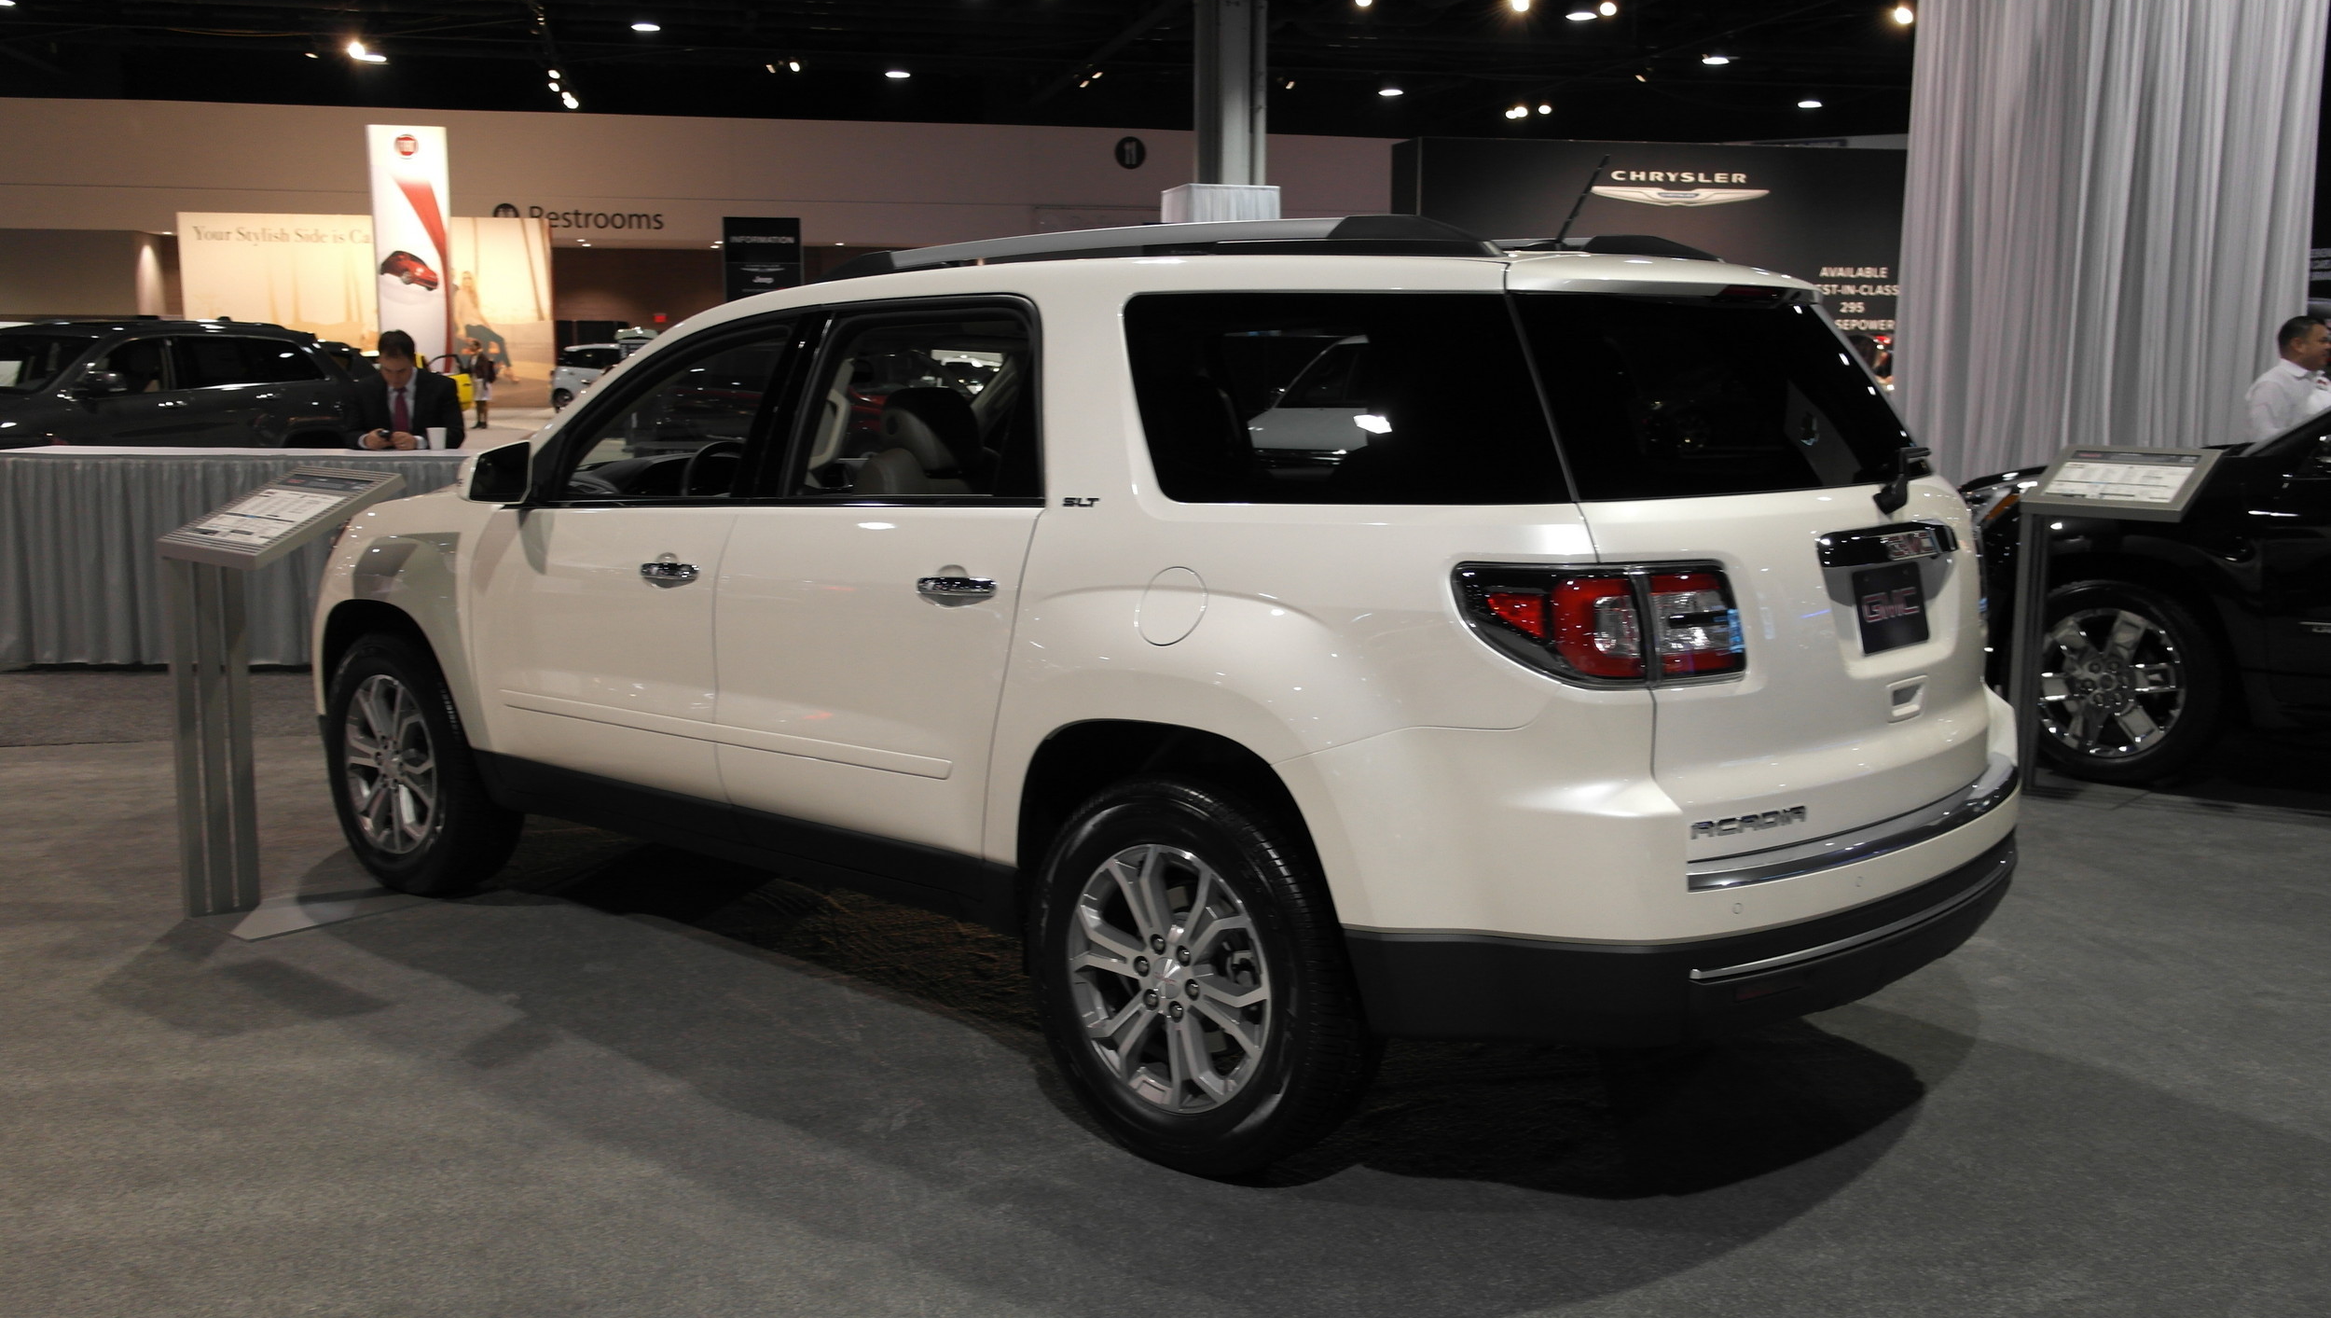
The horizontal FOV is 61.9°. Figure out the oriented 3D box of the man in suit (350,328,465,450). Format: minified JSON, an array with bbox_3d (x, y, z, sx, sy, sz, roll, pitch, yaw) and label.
[{"bbox_3d":[-4.032,-0.903,10.339,0.580,1.670,0.440,-1,9,-9],"label":"man in suit"}]

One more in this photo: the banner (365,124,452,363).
[{"bbox_3d":[-17.093,-8.775,44.280,1.850,6.500,0.350,-2,9,-15],"label":"banner"}]

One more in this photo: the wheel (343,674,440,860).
[{"bbox_3d":[-2.226,0.306,5.789,0.530,0.530,0.190,8,11,40],"label":"wheel"}]

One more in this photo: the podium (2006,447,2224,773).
[{"bbox_3d":[3.400,-0.120,6.980,0.430,1.240,0.550,-8,12,-43],"label":"podium"}]

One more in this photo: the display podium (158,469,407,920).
[{"bbox_3d":[-2.422,0.119,5.412,0.626,1.278,0.430,9,12,42],"label":"display podium"}]

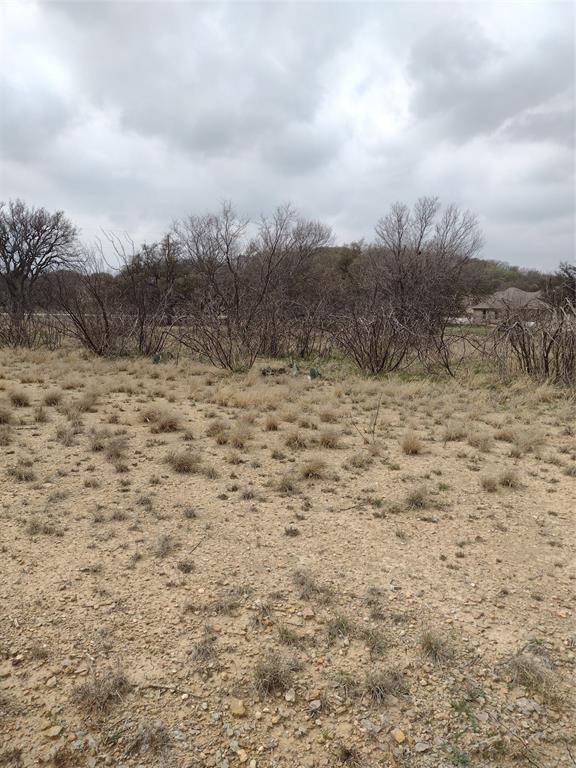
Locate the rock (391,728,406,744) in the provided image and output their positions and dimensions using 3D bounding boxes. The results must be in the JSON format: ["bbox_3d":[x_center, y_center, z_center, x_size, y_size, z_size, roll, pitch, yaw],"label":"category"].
[{"bbox_3d":[0.392,1.249,2.124,0.043,0.032,0.050,-3,8,-30],"label":"rock"}]

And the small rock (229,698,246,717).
[{"bbox_3d":[-0.190,1.225,2.270,0.060,0.038,0.050,-1,7,-10],"label":"small rock"}]

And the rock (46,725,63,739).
[{"bbox_3d":[-0.834,1.241,2.139,0.060,0.027,0.038,-2,7,-20],"label":"rock"}]

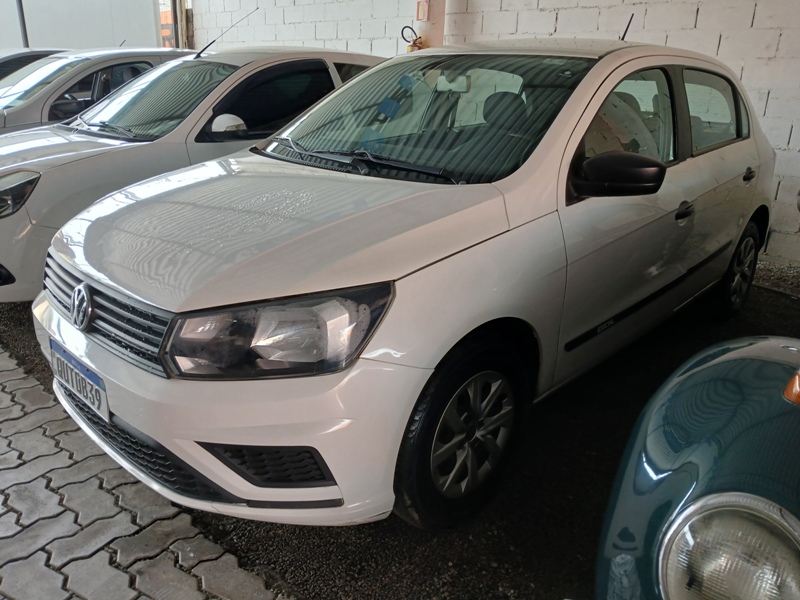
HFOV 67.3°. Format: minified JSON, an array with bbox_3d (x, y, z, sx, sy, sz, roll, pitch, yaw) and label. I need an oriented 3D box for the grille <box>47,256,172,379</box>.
[{"bbox_3d":[-0.849,-0.002,1.649,0.880,0.180,0.115,18,26,41],"label":"grille"}]

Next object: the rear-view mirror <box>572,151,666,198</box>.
[{"bbox_3d":[0.693,-0.400,1.896,0.220,0.138,0.165,18,26,41],"label":"rear-view mirror"}]

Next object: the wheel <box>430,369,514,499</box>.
[{"bbox_3d":[0.176,0.382,1.815,0.160,0.402,0.402,18,26,41],"label":"wheel"}]

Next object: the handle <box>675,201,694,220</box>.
[{"bbox_3d":[1.150,-0.358,2.413,0.050,0.060,0.170,18,26,41],"label":"handle"}]

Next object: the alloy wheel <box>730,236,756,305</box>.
[{"bbox_3d":[1.909,-0.179,3.479,0.160,0.402,0.402,18,26,41],"label":"alloy wheel"}]

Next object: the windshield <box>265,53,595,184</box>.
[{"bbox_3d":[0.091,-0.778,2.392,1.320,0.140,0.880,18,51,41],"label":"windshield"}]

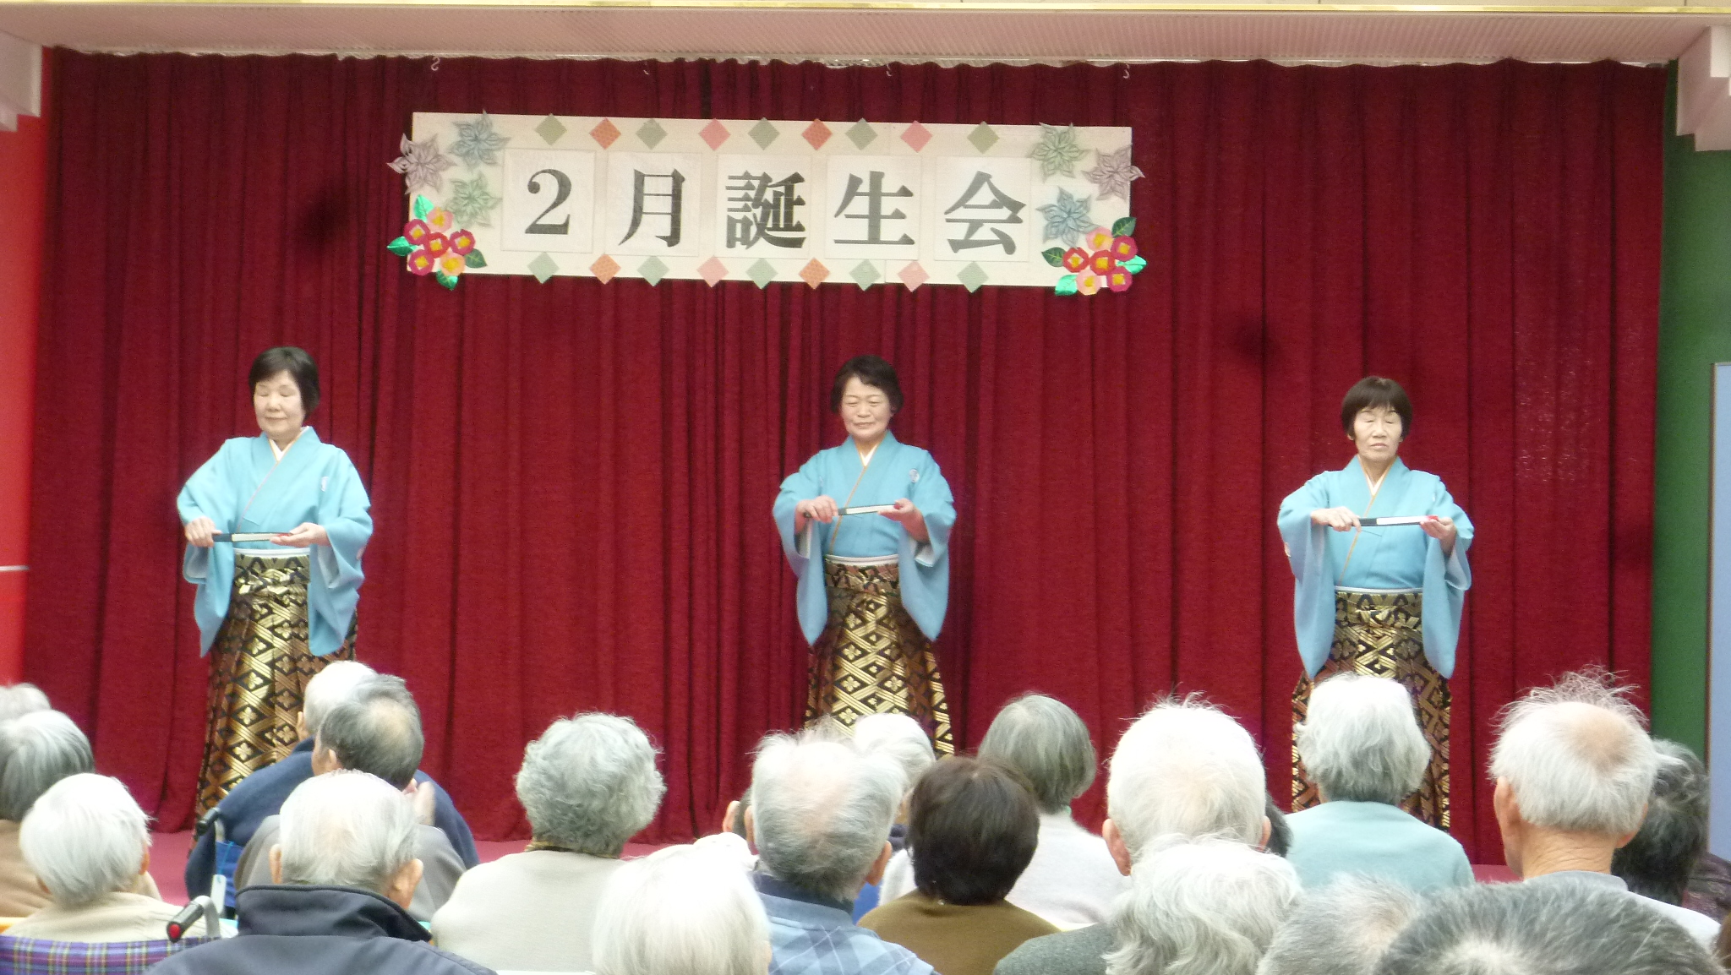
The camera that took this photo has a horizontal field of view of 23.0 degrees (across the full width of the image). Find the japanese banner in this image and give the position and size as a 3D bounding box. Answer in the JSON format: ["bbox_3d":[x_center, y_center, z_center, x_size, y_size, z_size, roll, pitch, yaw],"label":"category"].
[{"bbox_3d":[-0.305,-0.876,13.050,2.270,0.530,0.060,1,0,5],"label":"japanese banner"}]

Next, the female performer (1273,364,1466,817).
[{"bbox_3d":[1.442,0.412,12.154,0.560,1.470,0.450,1,0,5],"label":"female performer"}]

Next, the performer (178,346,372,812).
[{"bbox_3d":[-1.715,0.341,12.255,0.560,1.497,0.450,1,0,11],"label":"performer"}]

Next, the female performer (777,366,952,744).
[{"bbox_3d":[-0.015,0.369,12.305,0.530,1.501,0.450,1,0,5],"label":"female performer"}]

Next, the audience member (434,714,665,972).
[{"bbox_3d":[-0.378,0.886,6.103,0.460,1.141,0.720,1,0,3],"label":"audience member"}]

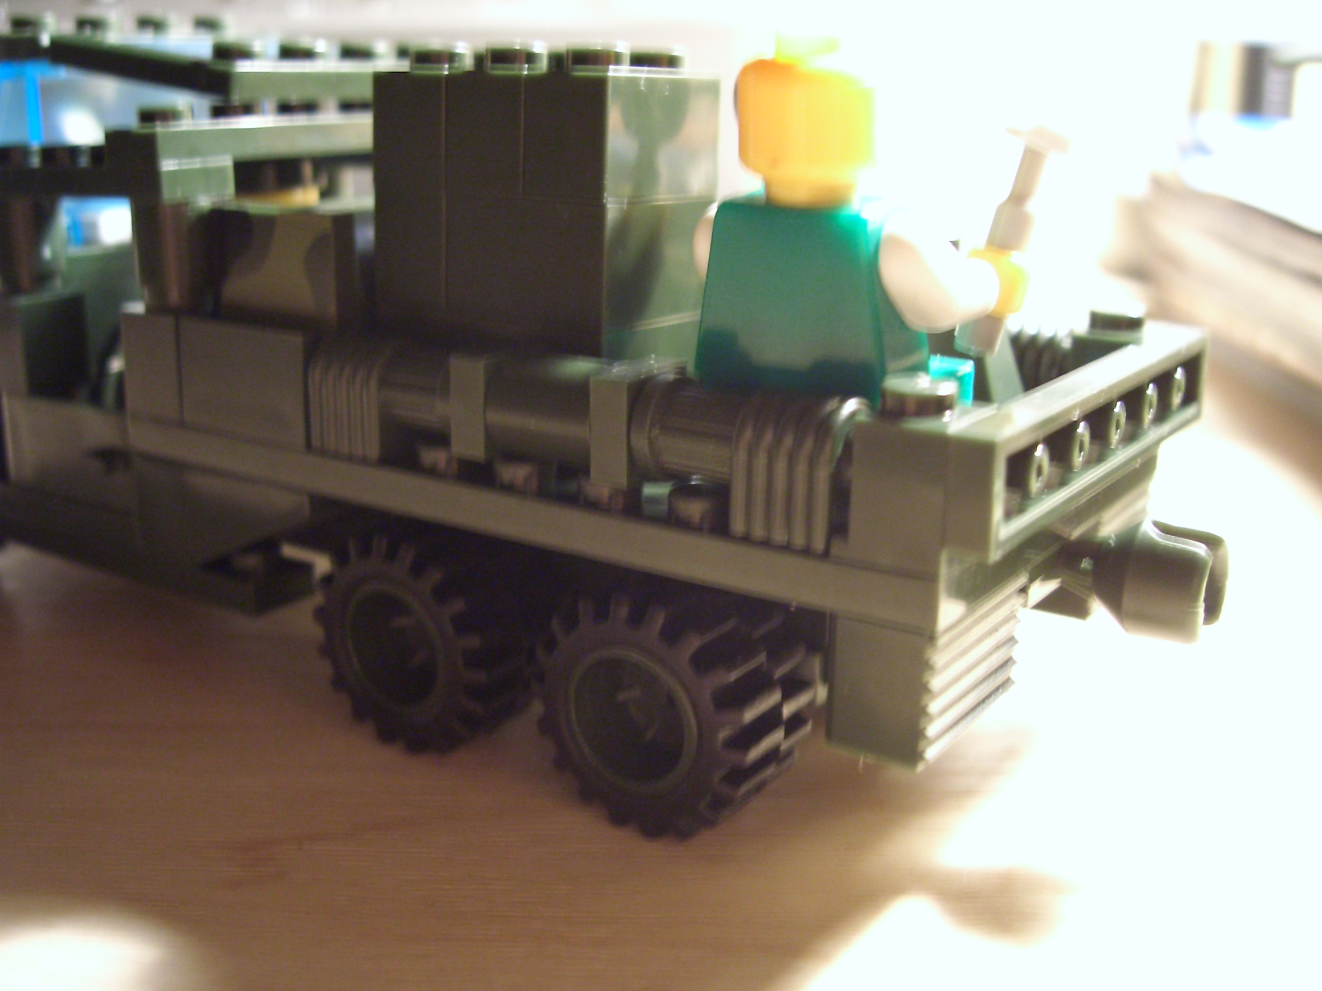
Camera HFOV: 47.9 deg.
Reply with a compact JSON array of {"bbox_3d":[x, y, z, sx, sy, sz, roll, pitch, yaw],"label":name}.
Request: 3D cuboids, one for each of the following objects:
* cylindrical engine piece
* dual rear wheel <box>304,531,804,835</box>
[{"bbox_3d":[0.003,-0.005,0.104,0.008,0.007,0.007,11,19,32],"label":"cylindrical engine piece"},{"bbox_3d":[-0.009,0.013,0.122,0.043,0.019,0.011,11,19,32],"label":"dual rear wheel"}]

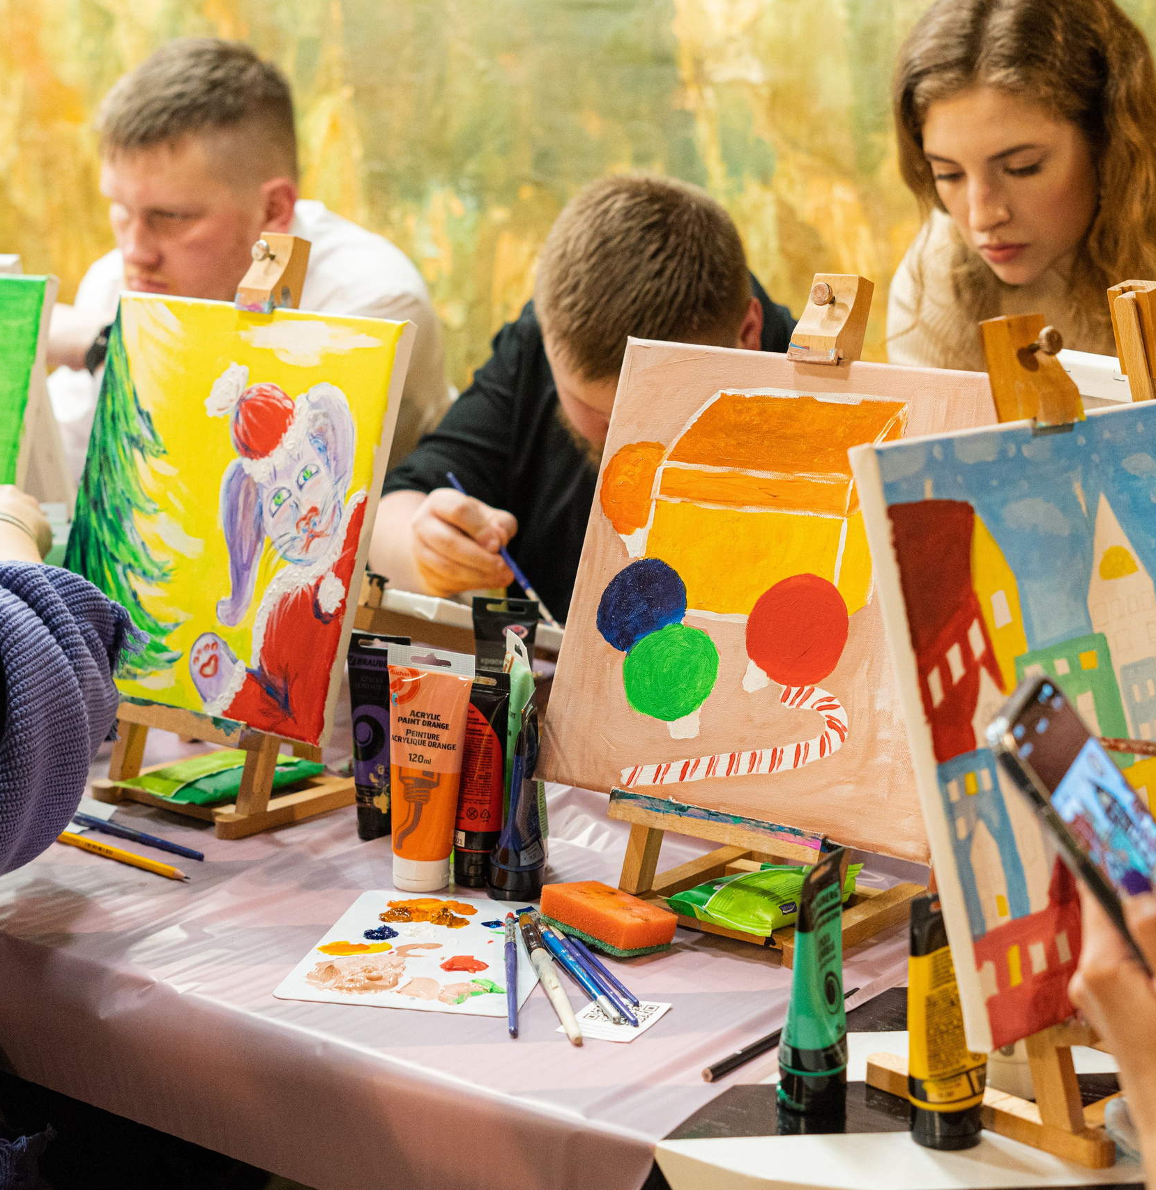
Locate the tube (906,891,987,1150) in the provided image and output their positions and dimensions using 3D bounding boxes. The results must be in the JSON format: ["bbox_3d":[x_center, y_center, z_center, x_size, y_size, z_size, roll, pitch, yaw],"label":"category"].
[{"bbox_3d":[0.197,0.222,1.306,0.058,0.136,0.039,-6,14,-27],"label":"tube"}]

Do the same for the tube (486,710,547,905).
[{"bbox_3d":[-0.038,0.137,1.673,0.039,0.134,0.055,5,13,18],"label":"tube"}]

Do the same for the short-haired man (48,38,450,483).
[{"bbox_3d":[-0.305,0.102,2.469,0.520,1.280,0.680,9,15,32],"label":"short-haired man"}]

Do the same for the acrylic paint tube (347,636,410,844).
[{"bbox_3d":[-0.142,0.102,1.792,0.054,0.148,0.035,8,15,29],"label":"acrylic paint tube"}]

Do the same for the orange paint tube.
[{"bbox_3d":[-0.104,0.118,1.687,0.063,0.164,0.040,5,14,19],"label":"orange paint tube"}]

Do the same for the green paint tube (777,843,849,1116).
[{"bbox_3d":[0.132,0.211,1.347,0.038,0.137,0.057,7,14,27],"label":"green paint tube"}]

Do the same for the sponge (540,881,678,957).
[{"bbox_3d":[0.021,0.210,1.607,0.045,0.025,0.089,-8,16,-34],"label":"sponge"}]

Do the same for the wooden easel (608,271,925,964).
[{"bbox_3d":[0.135,0.006,1.601,0.165,0.424,0.175,10,16,35],"label":"wooden easel"}]

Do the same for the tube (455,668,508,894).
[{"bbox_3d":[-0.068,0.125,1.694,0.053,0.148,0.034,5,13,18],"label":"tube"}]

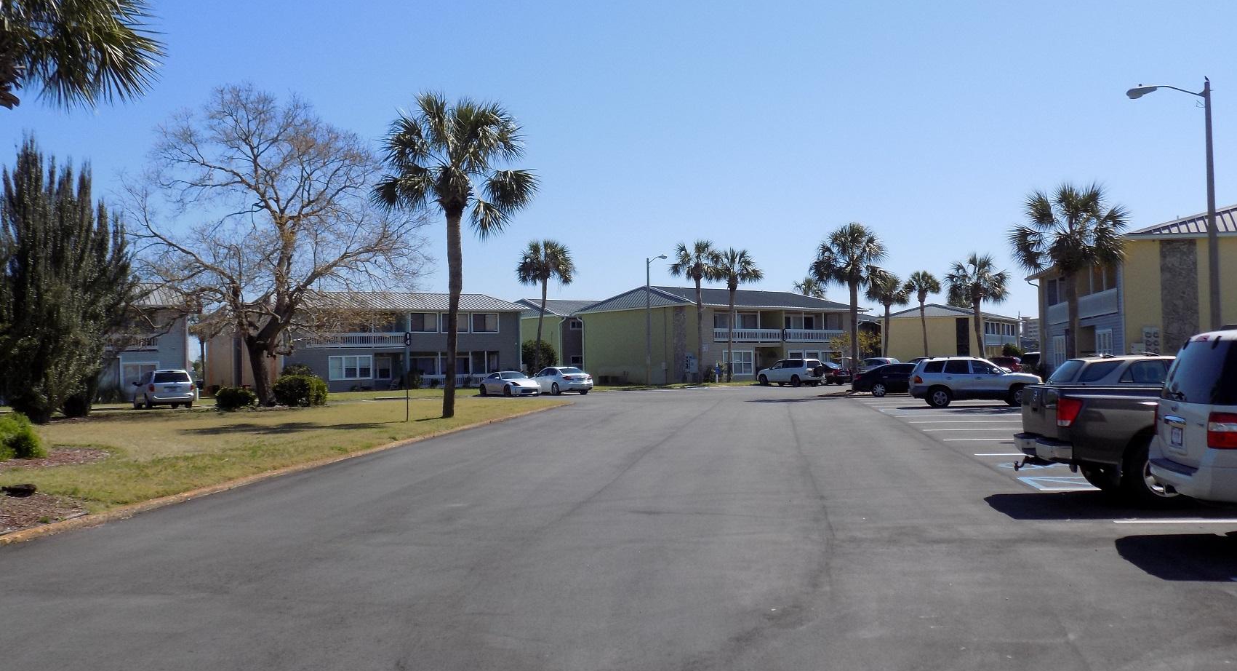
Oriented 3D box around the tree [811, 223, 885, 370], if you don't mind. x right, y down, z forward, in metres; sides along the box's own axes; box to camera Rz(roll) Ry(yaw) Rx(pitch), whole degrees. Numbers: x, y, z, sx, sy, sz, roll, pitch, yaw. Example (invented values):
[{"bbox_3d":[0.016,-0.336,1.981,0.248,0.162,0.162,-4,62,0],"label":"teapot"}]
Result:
[{"bbox_3d":[10.684,-1.360,49.900,3.380,8.000,3.380,-1,-1,0],"label":"tree"}]

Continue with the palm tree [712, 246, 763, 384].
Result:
[{"bbox_3d":[8.181,-1.339,72.600,3.370,9.100,3.370,-1,-1,0],"label":"palm tree"}]

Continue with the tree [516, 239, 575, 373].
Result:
[{"bbox_3d":[-5.142,-1.508,74.649,3.895,10.275,3.895,-1,-2,-4],"label":"tree"}]

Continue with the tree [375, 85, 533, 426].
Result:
[{"bbox_3d":[-5.207,-2.500,33.647,5.043,10.123,5.043,-1,-2,-9],"label":"tree"}]

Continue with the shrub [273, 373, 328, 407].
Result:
[{"bbox_3d":[-14.116,2.357,47.422,2.400,1.500,2.200,-1,-2,-16],"label":"shrub"}]

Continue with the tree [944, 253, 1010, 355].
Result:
[{"bbox_3d":[22.751,-1.113,68.118,3.923,8.128,3.923,-2,-2,19],"label":"tree"}]

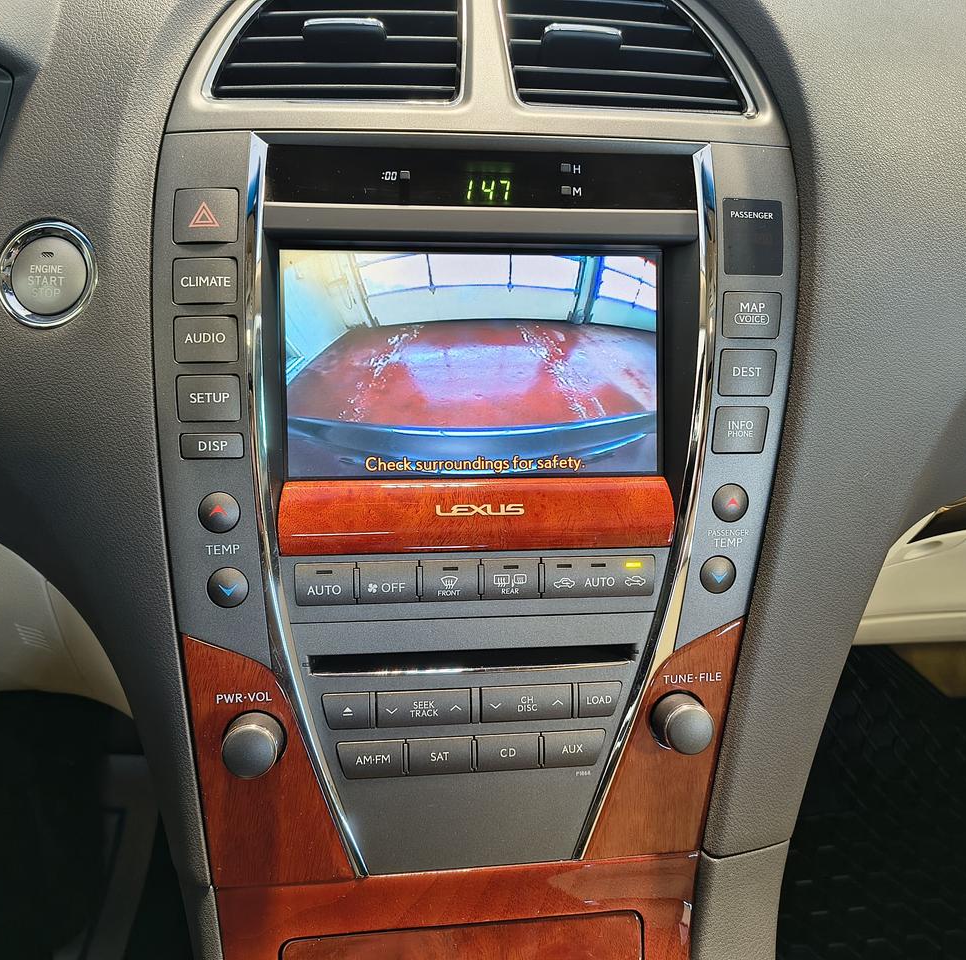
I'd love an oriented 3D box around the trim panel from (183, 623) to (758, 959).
[{"bbox_3d":[-0.009,0.142,0.405,0.243,0.165,0.050,-1,12,-6],"label":"trim panel"}]

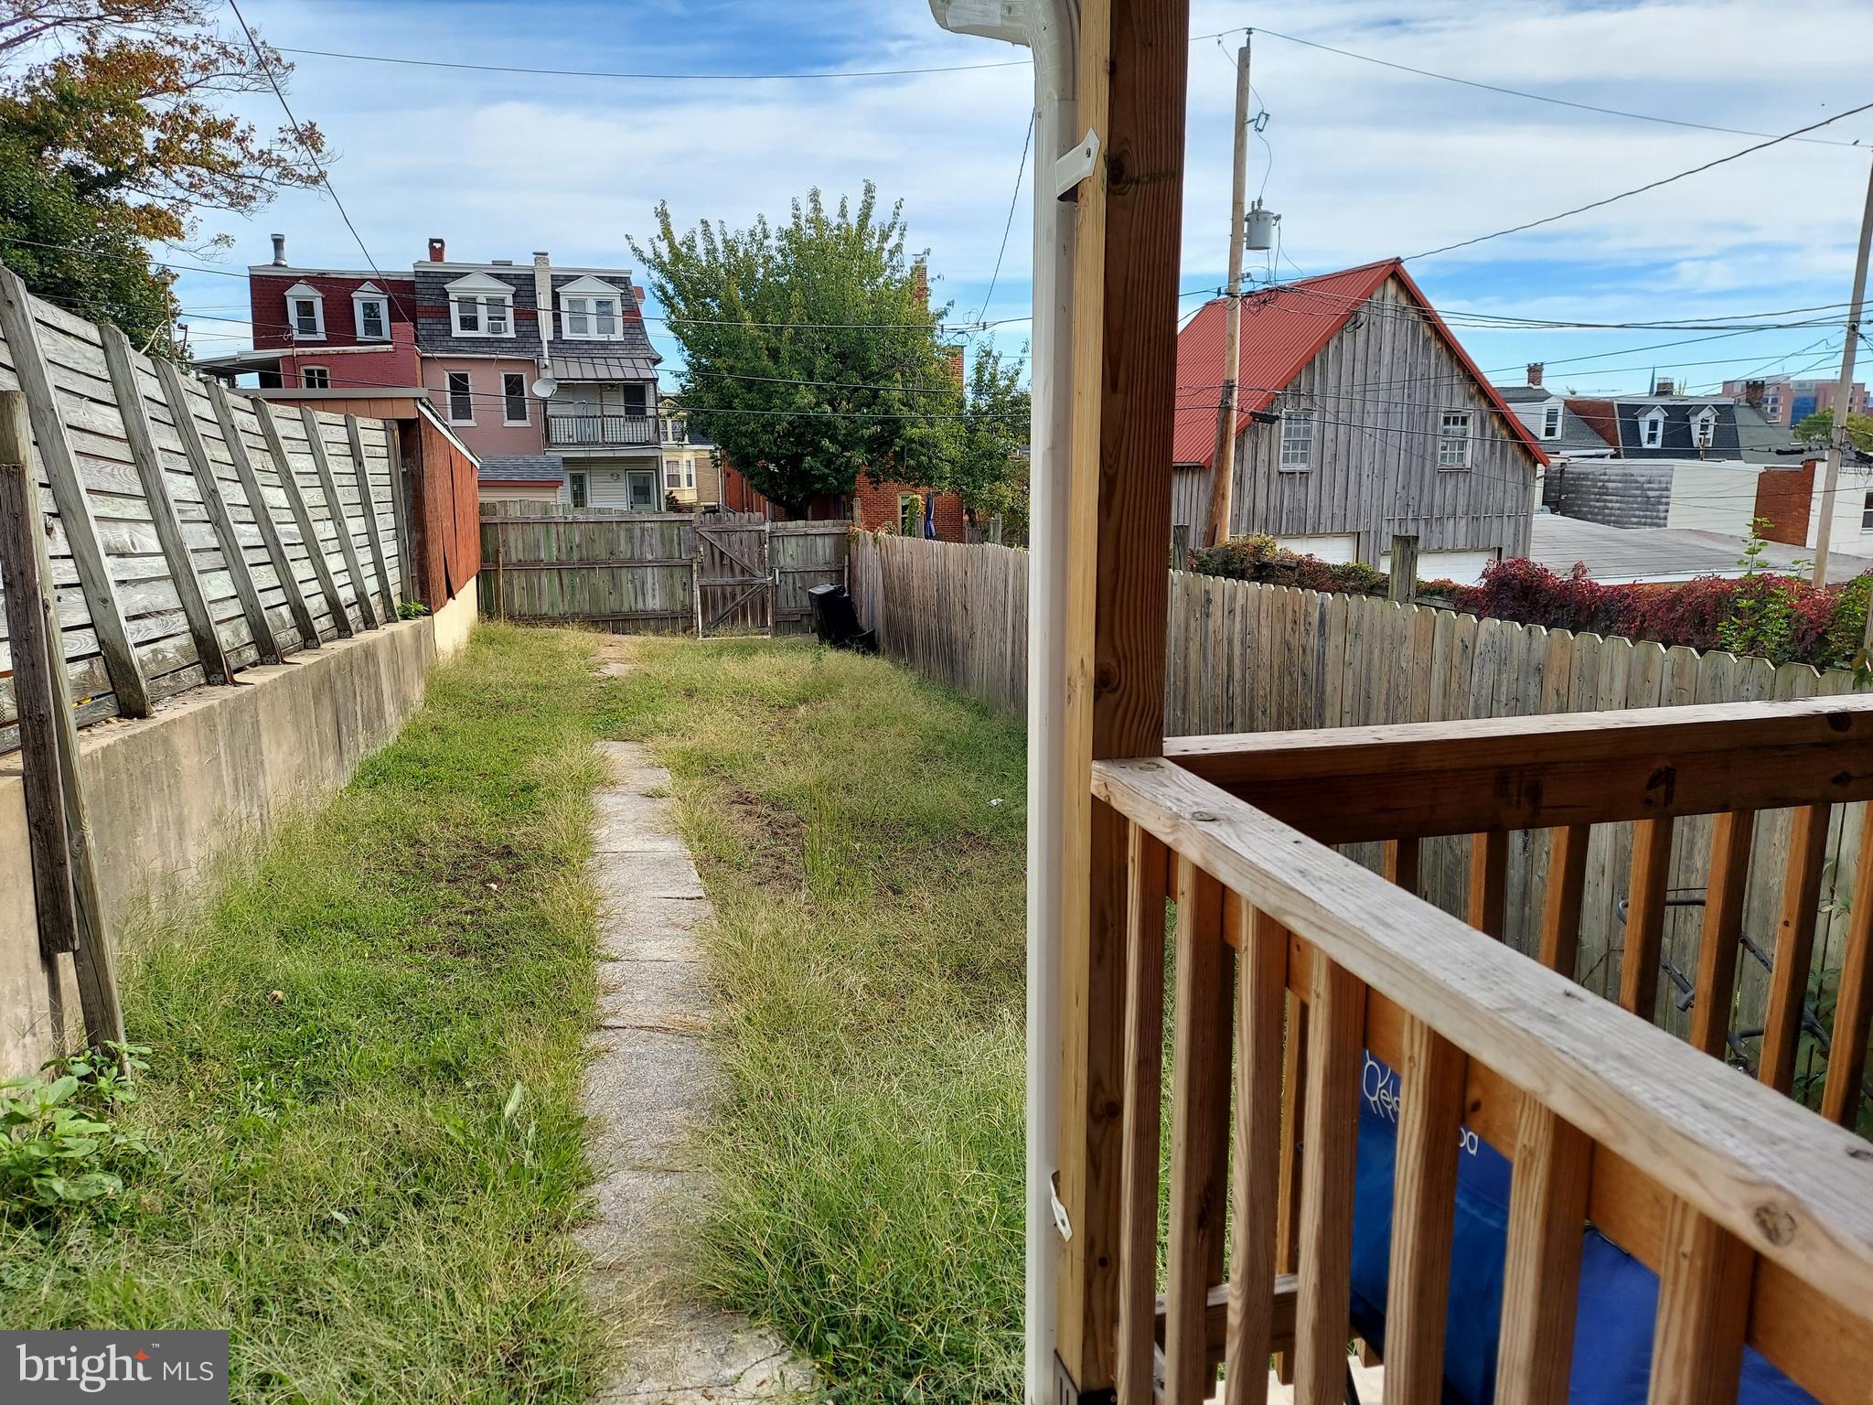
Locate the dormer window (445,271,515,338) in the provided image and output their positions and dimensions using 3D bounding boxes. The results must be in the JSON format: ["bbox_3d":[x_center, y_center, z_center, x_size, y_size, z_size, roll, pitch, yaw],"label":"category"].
[{"bbox_3d":[-14.624,-12.749,41.600,2.150,2.120,0.850,-4,12,-18],"label":"dormer window"}]

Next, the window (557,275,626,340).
[{"bbox_3d":[-11.328,-12.960,42.600,2.100,2.100,0.850,-4,12,-18],"label":"window"}]

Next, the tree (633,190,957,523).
[{"bbox_3d":[-3.371,-7.737,31.000,7.600,9.000,7.300,-4,12,-18],"label":"tree"}]

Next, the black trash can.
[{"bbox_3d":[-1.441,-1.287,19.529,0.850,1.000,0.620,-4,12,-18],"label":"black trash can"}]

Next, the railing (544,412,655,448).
[{"bbox_3d":[-10.783,-8.716,41.700,3.500,1.050,0.150,-4,12,-18],"label":"railing"}]

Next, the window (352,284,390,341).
[{"bbox_3d":[-18.398,-12.711,42.300,1.220,1.920,0.850,-4,12,-18],"label":"window"}]

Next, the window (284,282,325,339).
[{"bbox_3d":[-20.323,-12.585,41.800,1.220,1.920,0.850,-4,12,-18],"label":"window"}]

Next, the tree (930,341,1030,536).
[{"bbox_3d":[1.275,-5.711,31.000,3.000,5.300,3.000,-4,12,-18],"label":"tree"}]

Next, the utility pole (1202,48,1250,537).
[{"bbox_3d":[5.414,-6.693,23.890,0.330,10.100,0.330,-3,12,-18],"label":"utility pole"}]

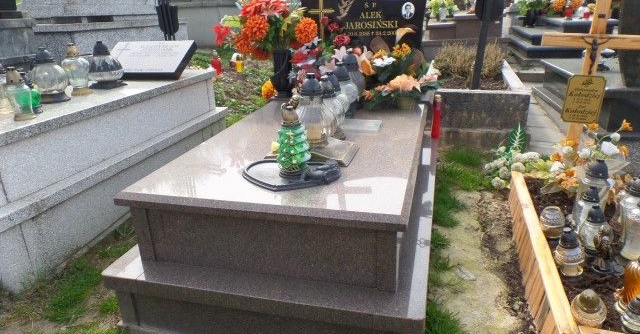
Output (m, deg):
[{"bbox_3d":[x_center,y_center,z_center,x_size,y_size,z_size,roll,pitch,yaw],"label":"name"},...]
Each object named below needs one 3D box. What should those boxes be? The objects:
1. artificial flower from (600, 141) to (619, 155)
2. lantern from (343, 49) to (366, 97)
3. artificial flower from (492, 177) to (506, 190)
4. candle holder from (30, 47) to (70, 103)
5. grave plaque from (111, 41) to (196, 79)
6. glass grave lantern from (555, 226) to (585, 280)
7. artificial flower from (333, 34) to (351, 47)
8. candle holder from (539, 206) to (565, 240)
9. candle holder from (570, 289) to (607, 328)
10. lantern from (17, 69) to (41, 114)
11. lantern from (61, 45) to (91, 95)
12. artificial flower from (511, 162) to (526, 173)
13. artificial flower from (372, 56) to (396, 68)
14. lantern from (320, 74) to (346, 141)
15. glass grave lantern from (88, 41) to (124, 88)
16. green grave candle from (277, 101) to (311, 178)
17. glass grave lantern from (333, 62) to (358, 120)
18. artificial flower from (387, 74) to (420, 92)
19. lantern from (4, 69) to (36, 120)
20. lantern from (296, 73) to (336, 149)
[{"bbox_3d":[1.876,-0.120,2.755,0.115,0.090,0.105,3,22,15],"label":"artificial flower"},{"bbox_3d":[0.207,-0.528,2.608,0.151,0.359,0.151,3,23,16],"label":"lantern"},{"bbox_3d":[1.113,0.102,2.640,0.082,0.075,0.080,3,22,15],"label":"artificial flower"},{"bbox_3d":[-1.484,-0.505,2.327,0.181,0.285,0.181,3,22,15],"label":"candle holder"},{"bbox_3d":[-1.232,-0.762,3.028,0.649,0.056,0.343,4,55,16],"label":"grave plaque"},{"bbox_3d":[1.019,0.344,1.690,0.141,0.211,0.141,3,23,16],"label":"glass grave lantern"},{"bbox_3d":[0.136,-0.798,2.684,0.112,0.085,0.090,3,22,15],"label":"artificial flower"},{"bbox_3d":[1.036,0.247,1.891,0.102,0.130,0.102,3,22,15],"label":"candle holder"},{"bbox_3d":[1.012,0.554,1.604,0.136,0.212,0.136,-2,20,17],"label":"candle holder"},{"bbox_3d":[-1.595,-0.408,2.326,0.129,0.214,0.129,3,22,15],"label":"lantern"},{"bbox_3d":[-1.417,-0.567,2.472,0.146,0.288,0.146,3,22,15],"label":"lantern"},{"bbox_3d":[1.372,0.004,2.934,0.100,0.085,0.095,3,22,15],"label":"artificial flower"},{"bbox_3d":[0.399,-0.652,2.630,0.140,0.070,0.110,3,22,15],"label":"artificial flower"},{"bbox_3d":[0.056,-0.308,2.148,0.133,0.313,0.133,-3,22,1],"label":"lantern"},{"bbox_3d":[-1.523,-0.717,2.995,0.250,0.301,0.250,3,22,15],"label":"glass grave lantern"},{"bbox_3d":[-0.119,-0.111,1.708,0.141,0.286,0.141,3,22,15],"label":"green grave candle"},{"bbox_3d":[0.132,-0.460,2.528,0.195,0.320,0.195,3,22,15],"label":"glass grave lantern"},{"bbox_3d":[0.530,-0.536,2.699,0.210,0.130,0.170,3,22,15],"label":"artificial flower"},{"bbox_3d":[-1.538,-0.373,2.165,0.125,0.259,0.125,3,22,15],"label":"lantern"},{"bbox_3d":[-0.017,-0.258,1.960,0.171,0.329,0.171,-2,21,1],"label":"lantern"}]

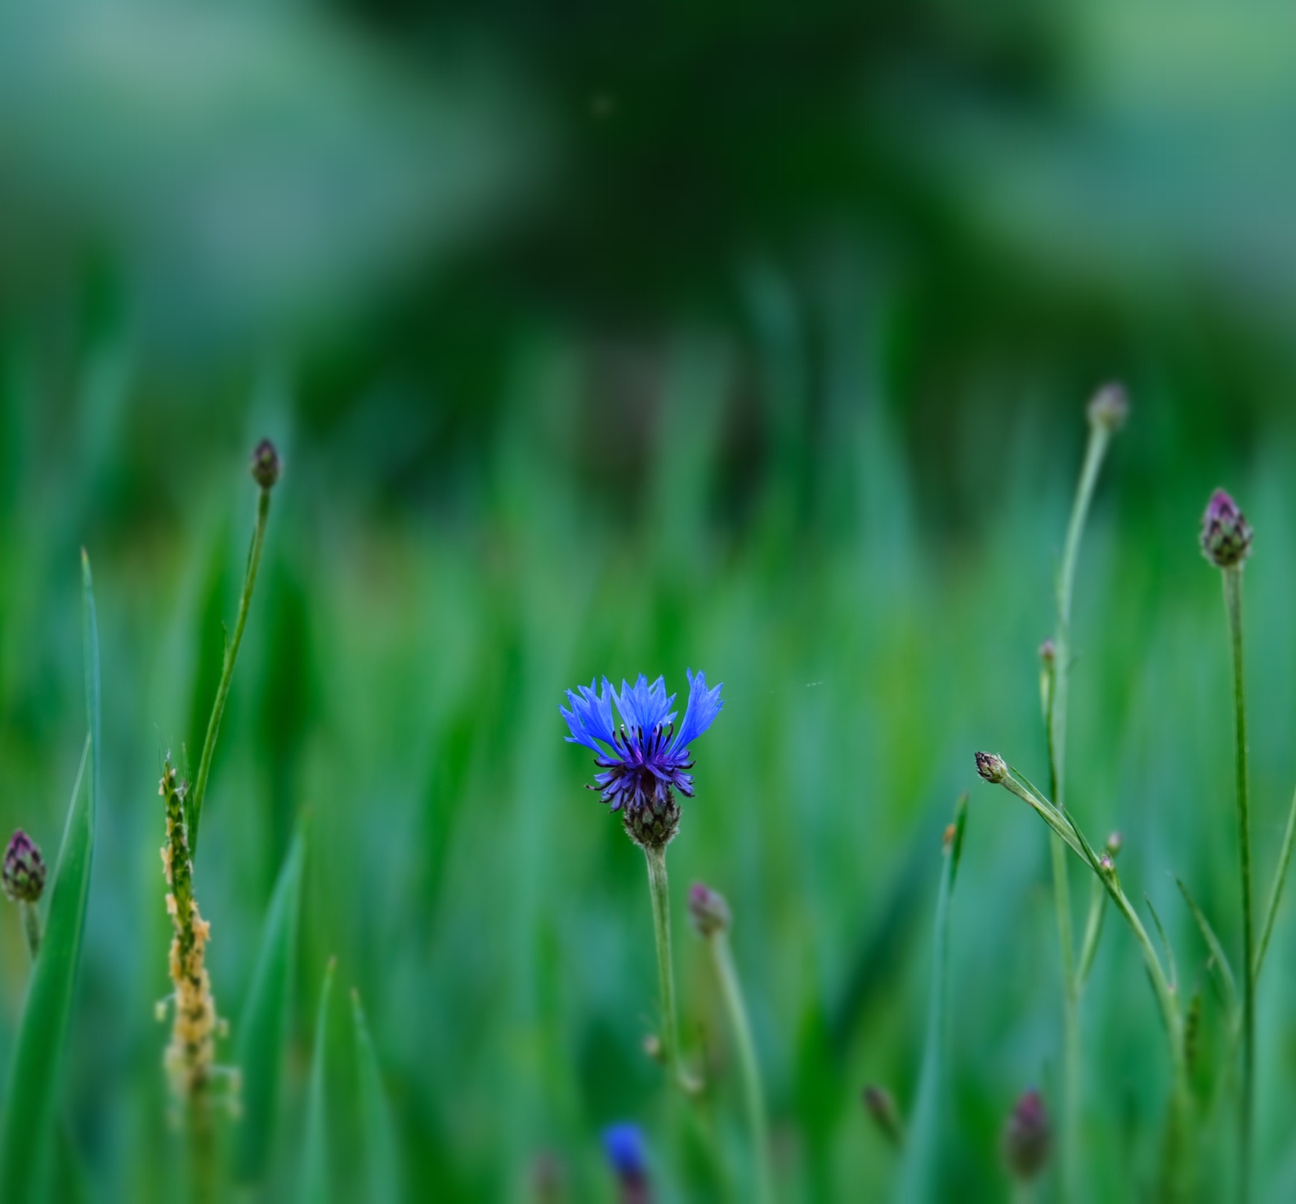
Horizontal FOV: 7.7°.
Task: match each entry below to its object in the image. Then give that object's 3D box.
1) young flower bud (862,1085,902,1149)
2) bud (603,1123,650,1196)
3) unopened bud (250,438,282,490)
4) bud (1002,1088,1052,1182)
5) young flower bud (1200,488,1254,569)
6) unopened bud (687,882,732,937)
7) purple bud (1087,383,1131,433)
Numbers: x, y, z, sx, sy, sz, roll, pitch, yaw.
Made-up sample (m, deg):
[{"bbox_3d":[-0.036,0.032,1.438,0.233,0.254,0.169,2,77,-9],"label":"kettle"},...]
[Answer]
[{"bbox_3d":[0.047,0.104,1.950,0.005,0.013,0.005,-27,3,0],"label":"young flower bud"},{"bbox_3d":[-0.004,0.112,1.920,0.008,0.016,0.008,-9,4,0],"label":"bud"},{"bbox_3d":[-0.075,-0.027,1.880,0.006,0.010,0.006,0,4,0],"label":"unopened bud"},{"bbox_3d":[0.075,0.106,1.910,0.009,0.018,0.009,2,4,0],"label":"bud"},{"bbox_3d":[0.111,-0.014,1.850,0.009,0.015,0.009,-5,4,0],"label":"young flower bud"},{"bbox_3d":[0.012,0.062,1.930,0.008,0.011,0.008,-21,4,0],"label":"unopened bud"},{"bbox_3d":[0.093,-0.039,1.940,0.008,0.010,0.008,14,4,0],"label":"purple bud"}]

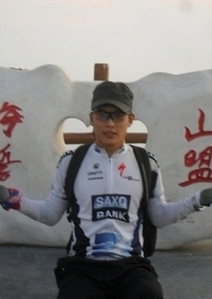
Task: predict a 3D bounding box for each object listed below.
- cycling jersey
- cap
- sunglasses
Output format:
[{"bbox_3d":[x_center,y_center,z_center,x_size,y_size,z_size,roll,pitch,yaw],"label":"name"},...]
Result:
[{"bbox_3d":[0.018,0.214,3.700,0.760,0.490,0.320,0,2,3],"label":"cycling jersey"},{"bbox_3d":[0.028,-0.215,3.670,0.175,0.140,0.250,3,2,4],"label":"cap"},{"bbox_3d":[0.019,-0.136,3.650,0.147,0.046,0.150,3,2,4],"label":"sunglasses"}]

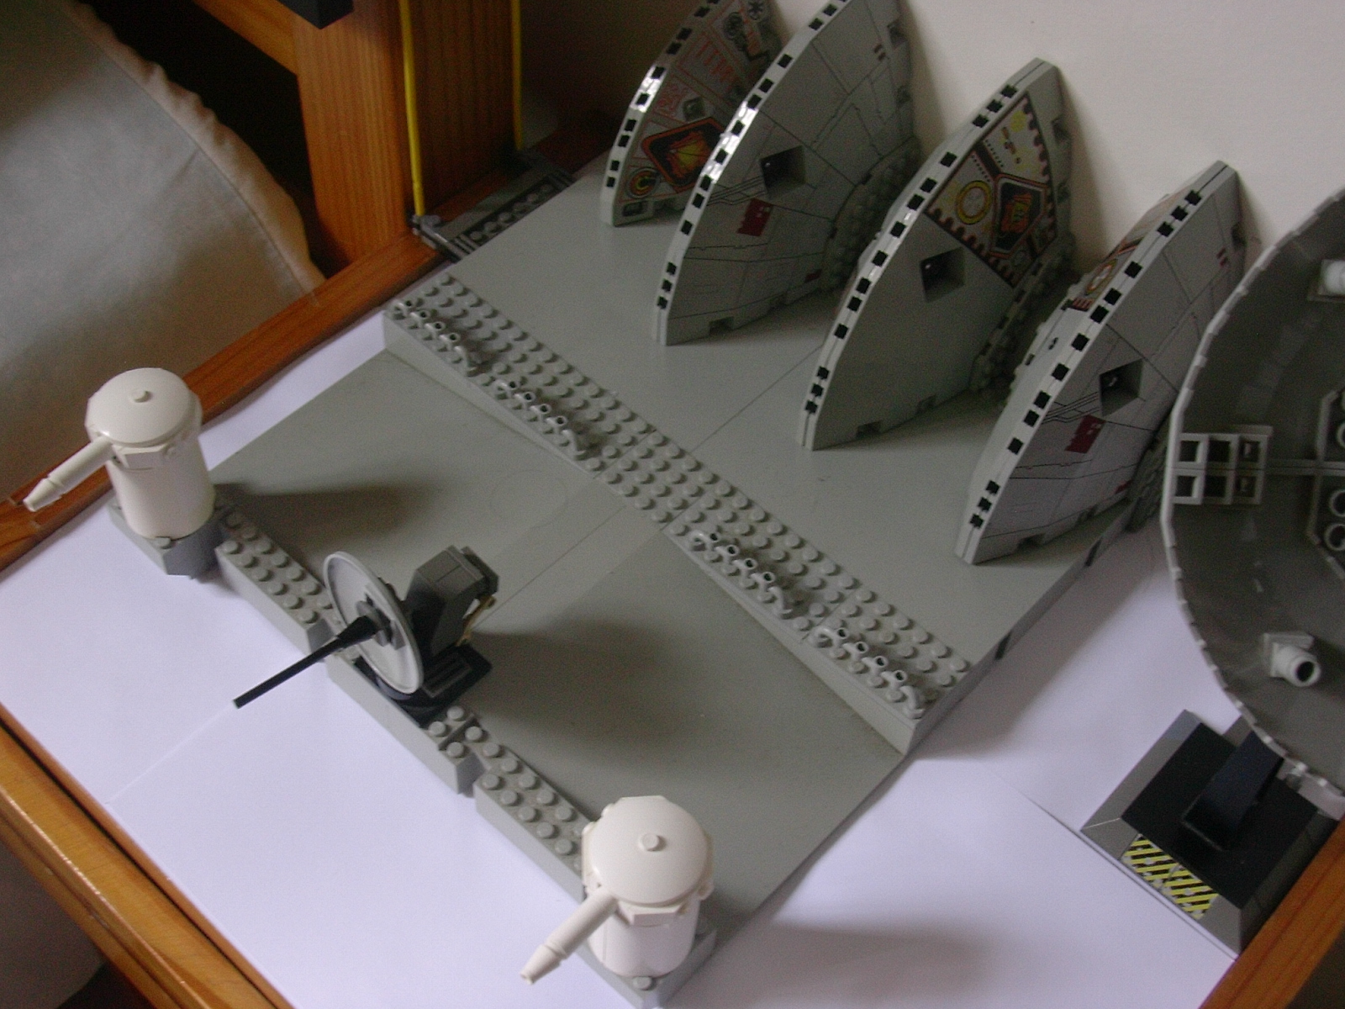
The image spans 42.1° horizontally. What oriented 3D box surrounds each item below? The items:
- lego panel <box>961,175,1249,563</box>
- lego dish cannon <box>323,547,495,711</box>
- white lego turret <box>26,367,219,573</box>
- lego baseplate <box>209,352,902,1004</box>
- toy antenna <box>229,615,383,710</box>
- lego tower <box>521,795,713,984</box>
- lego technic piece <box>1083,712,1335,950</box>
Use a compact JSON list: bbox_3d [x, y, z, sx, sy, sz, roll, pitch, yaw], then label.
[{"bbox_3d":[0.141,-0.046,0.587,0.047,0.112,0.112,38,60,23],"label":"lego panel"},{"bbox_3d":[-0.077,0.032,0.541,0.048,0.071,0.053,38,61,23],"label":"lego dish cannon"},{"bbox_3d":[-0.181,-0.003,0.584,0.038,0.080,0.063,38,61,23],"label":"white lego turret"},{"bbox_3d":[-0.058,0.042,0.592,0.256,0.021,0.126,38,61,23],"label":"lego baseplate"},{"bbox_3d":[-0.108,0.047,0.510,0.048,0.008,0.008,-32,61,-27],"label":"toy antenna"},{"bbox_3d":[-0.017,0.117,0.489,0.036,0.061,0.063,38,60,23],"label":"lego tower"},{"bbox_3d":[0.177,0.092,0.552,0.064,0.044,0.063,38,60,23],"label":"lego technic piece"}]

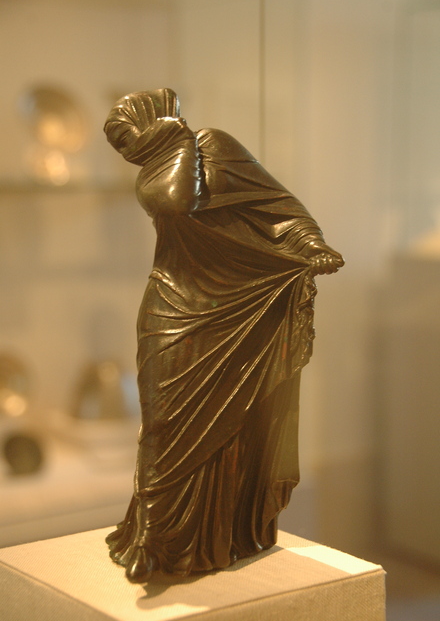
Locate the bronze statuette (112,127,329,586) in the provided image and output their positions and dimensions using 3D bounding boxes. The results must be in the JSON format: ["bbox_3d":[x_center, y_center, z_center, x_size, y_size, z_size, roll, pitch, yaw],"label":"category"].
[{"bbox_3d":[0.000,0.007,0.622,0.104,0.205,0.088,3,7,28],"label":"bronze statuette"}]

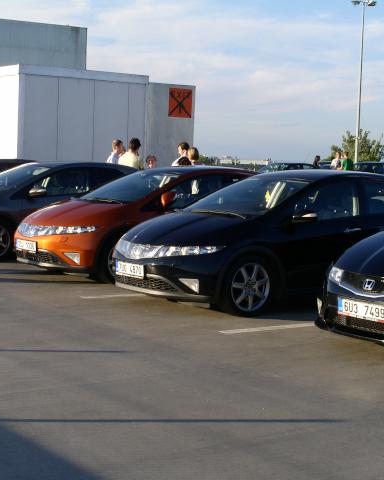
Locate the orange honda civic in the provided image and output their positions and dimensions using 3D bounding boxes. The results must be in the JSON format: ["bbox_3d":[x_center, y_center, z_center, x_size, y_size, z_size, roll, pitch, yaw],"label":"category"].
[{"bbox_3d":[-0.357,-0.276,13.655,4.250,1.460,1.790,-2,6,-38],"label":"orange honda civic"}]

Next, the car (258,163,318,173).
[{"bbox_3d":[4.134,-2.847,45.019,4.500,1.450,1.760,-2,6,-40],"label":"car"}]

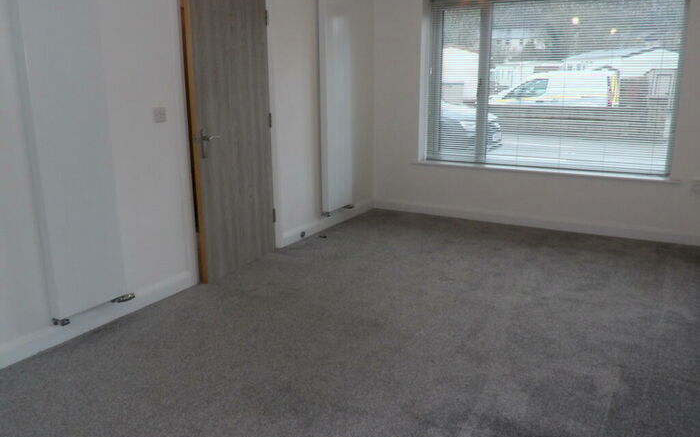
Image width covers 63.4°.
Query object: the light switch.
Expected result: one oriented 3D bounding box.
[{"bbox_3d":[-1.142,-0.624,3.408,0.012,0.087,0.087,8,16,28],"label":"light switch"}]

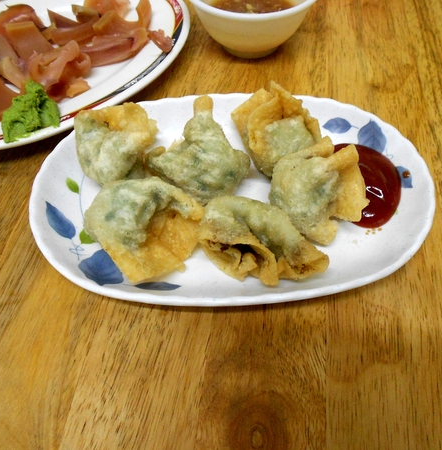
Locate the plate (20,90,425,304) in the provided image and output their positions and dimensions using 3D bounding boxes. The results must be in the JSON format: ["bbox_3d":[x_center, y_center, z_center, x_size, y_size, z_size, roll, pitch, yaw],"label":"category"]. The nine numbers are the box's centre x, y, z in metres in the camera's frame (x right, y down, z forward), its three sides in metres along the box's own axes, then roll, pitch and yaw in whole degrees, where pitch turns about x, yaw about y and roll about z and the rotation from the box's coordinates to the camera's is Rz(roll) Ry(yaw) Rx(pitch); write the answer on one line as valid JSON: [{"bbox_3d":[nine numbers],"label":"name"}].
[{"bbox_3d":[0.008,-0.019,0.295,0.250,0.027,0.165,-4,57,-3],"label":"plate"}]

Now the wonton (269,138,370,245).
[{"bbox_3d":[0.060,-0.022,0.282,0.058,0.042,0.068,0,57,0],"label":"wonton"}]

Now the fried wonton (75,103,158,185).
[{"bbox_3d":[-0.068,-0.053,0.299,0.050,0.043,0.054,0,57,0],"label":"fried wonton"}]

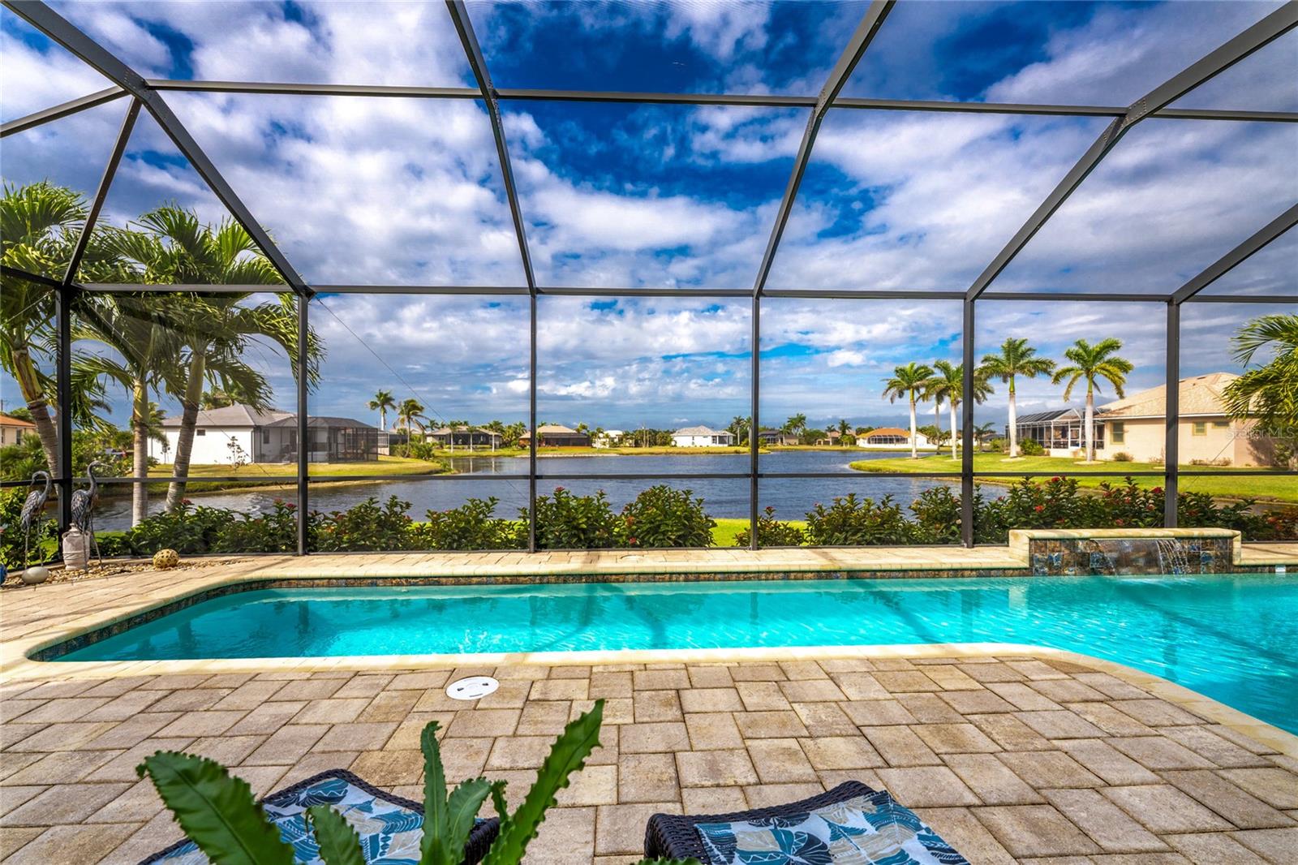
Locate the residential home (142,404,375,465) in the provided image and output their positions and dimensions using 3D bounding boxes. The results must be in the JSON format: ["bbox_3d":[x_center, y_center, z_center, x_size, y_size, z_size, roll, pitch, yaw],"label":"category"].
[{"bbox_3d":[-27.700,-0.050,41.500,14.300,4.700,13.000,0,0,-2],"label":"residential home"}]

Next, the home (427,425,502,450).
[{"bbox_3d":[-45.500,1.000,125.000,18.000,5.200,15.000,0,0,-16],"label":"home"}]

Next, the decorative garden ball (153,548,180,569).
[{"bbox_3d":[-4.873,1.275,5.100,0.200,0.200,0.200,0,0,0],"label":"decorative garden ball"}]

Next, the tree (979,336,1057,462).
[{"bbox_3d":[31.153,-2.893,43.000,6.400,10.200,6.400,0,0,0],"label":"tree"}]

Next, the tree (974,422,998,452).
[{"bbox_3d":[48.039,0.651,72.000,3.600,4.200,3.600,0,0,0],"label":"tree"}]

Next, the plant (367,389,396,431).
[{"bbox_3d":[-40.092,-2.137,76.000,3.800,8.600,3.800,0,0,0],"label":"plant"}]

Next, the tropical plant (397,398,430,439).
[{"bbox_3d":[-25.285,-0.651,54.000,3.400,6.100,3.400,0,0,0],"label":"tropical plant"}]

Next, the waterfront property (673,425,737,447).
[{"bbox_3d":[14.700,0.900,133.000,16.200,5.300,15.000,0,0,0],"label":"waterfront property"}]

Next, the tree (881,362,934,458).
[{"bbox_3d":[24.485,-2.099,47.500,4.900,9.100,4.900,0,0,0],"label":"tree"}]

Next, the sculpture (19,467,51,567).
[{"bbox_3d":[-5.958,0.866,4.900,0.170,0.990,0.260,0,-1,45],"label":"sculpture"}]

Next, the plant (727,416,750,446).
[{"bbox_3d":[23.967,-0.404,134.000,5.600,8.300,5.600,0,0,0],"label":"plant"}]

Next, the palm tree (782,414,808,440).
[{"bbox_3d":[41.526,-0.862,143.000,6.300,8.400,6.300,0,0,0],"label":"palm tree"}]

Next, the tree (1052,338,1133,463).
[{"bbox_3d":[29.650,-2.172,33.800,4.300,8.400,4.300,0,0,0],"label":"tree"}]

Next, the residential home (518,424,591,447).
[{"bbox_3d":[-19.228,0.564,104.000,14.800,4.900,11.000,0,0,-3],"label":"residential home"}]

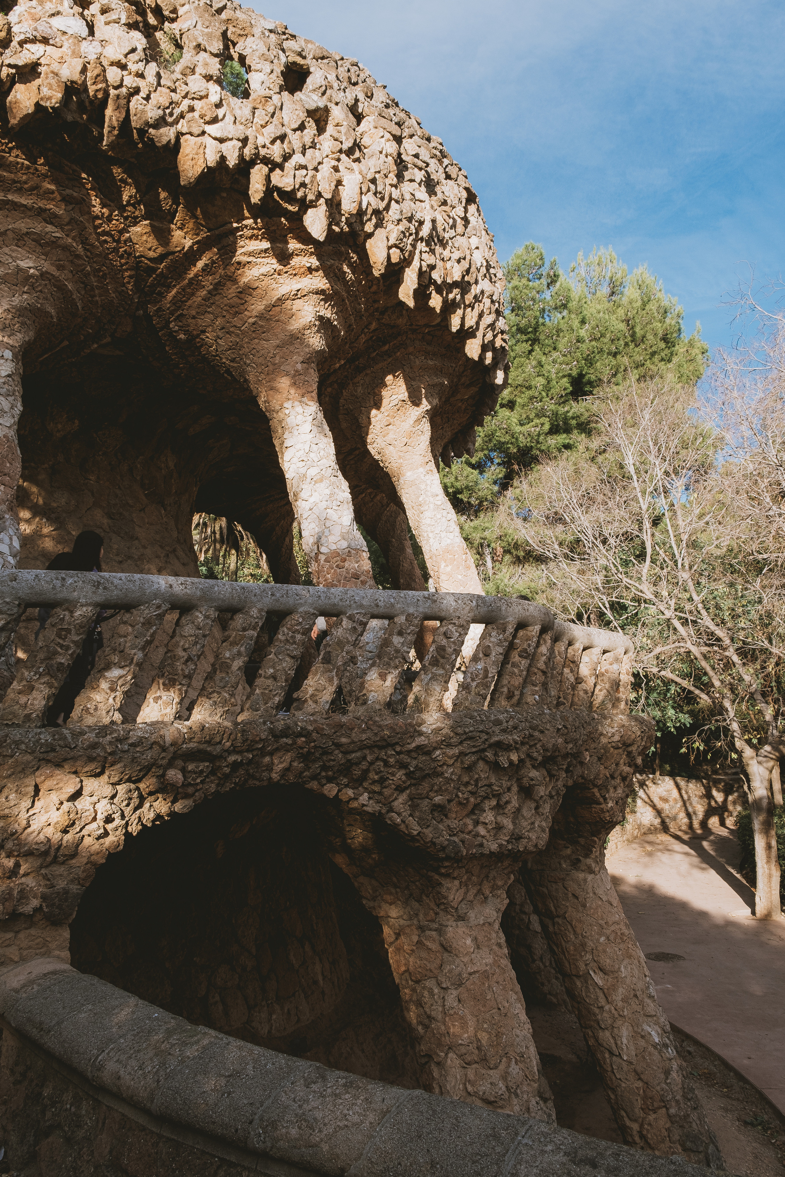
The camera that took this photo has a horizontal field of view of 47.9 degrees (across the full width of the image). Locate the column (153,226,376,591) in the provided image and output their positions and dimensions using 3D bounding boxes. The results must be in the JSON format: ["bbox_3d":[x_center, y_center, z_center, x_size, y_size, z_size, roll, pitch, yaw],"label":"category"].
[{"bbox_3d":[-1.200,-1.200,8.700,2.200,4.500,2.000,2,-8,-18],"label":"column"}]

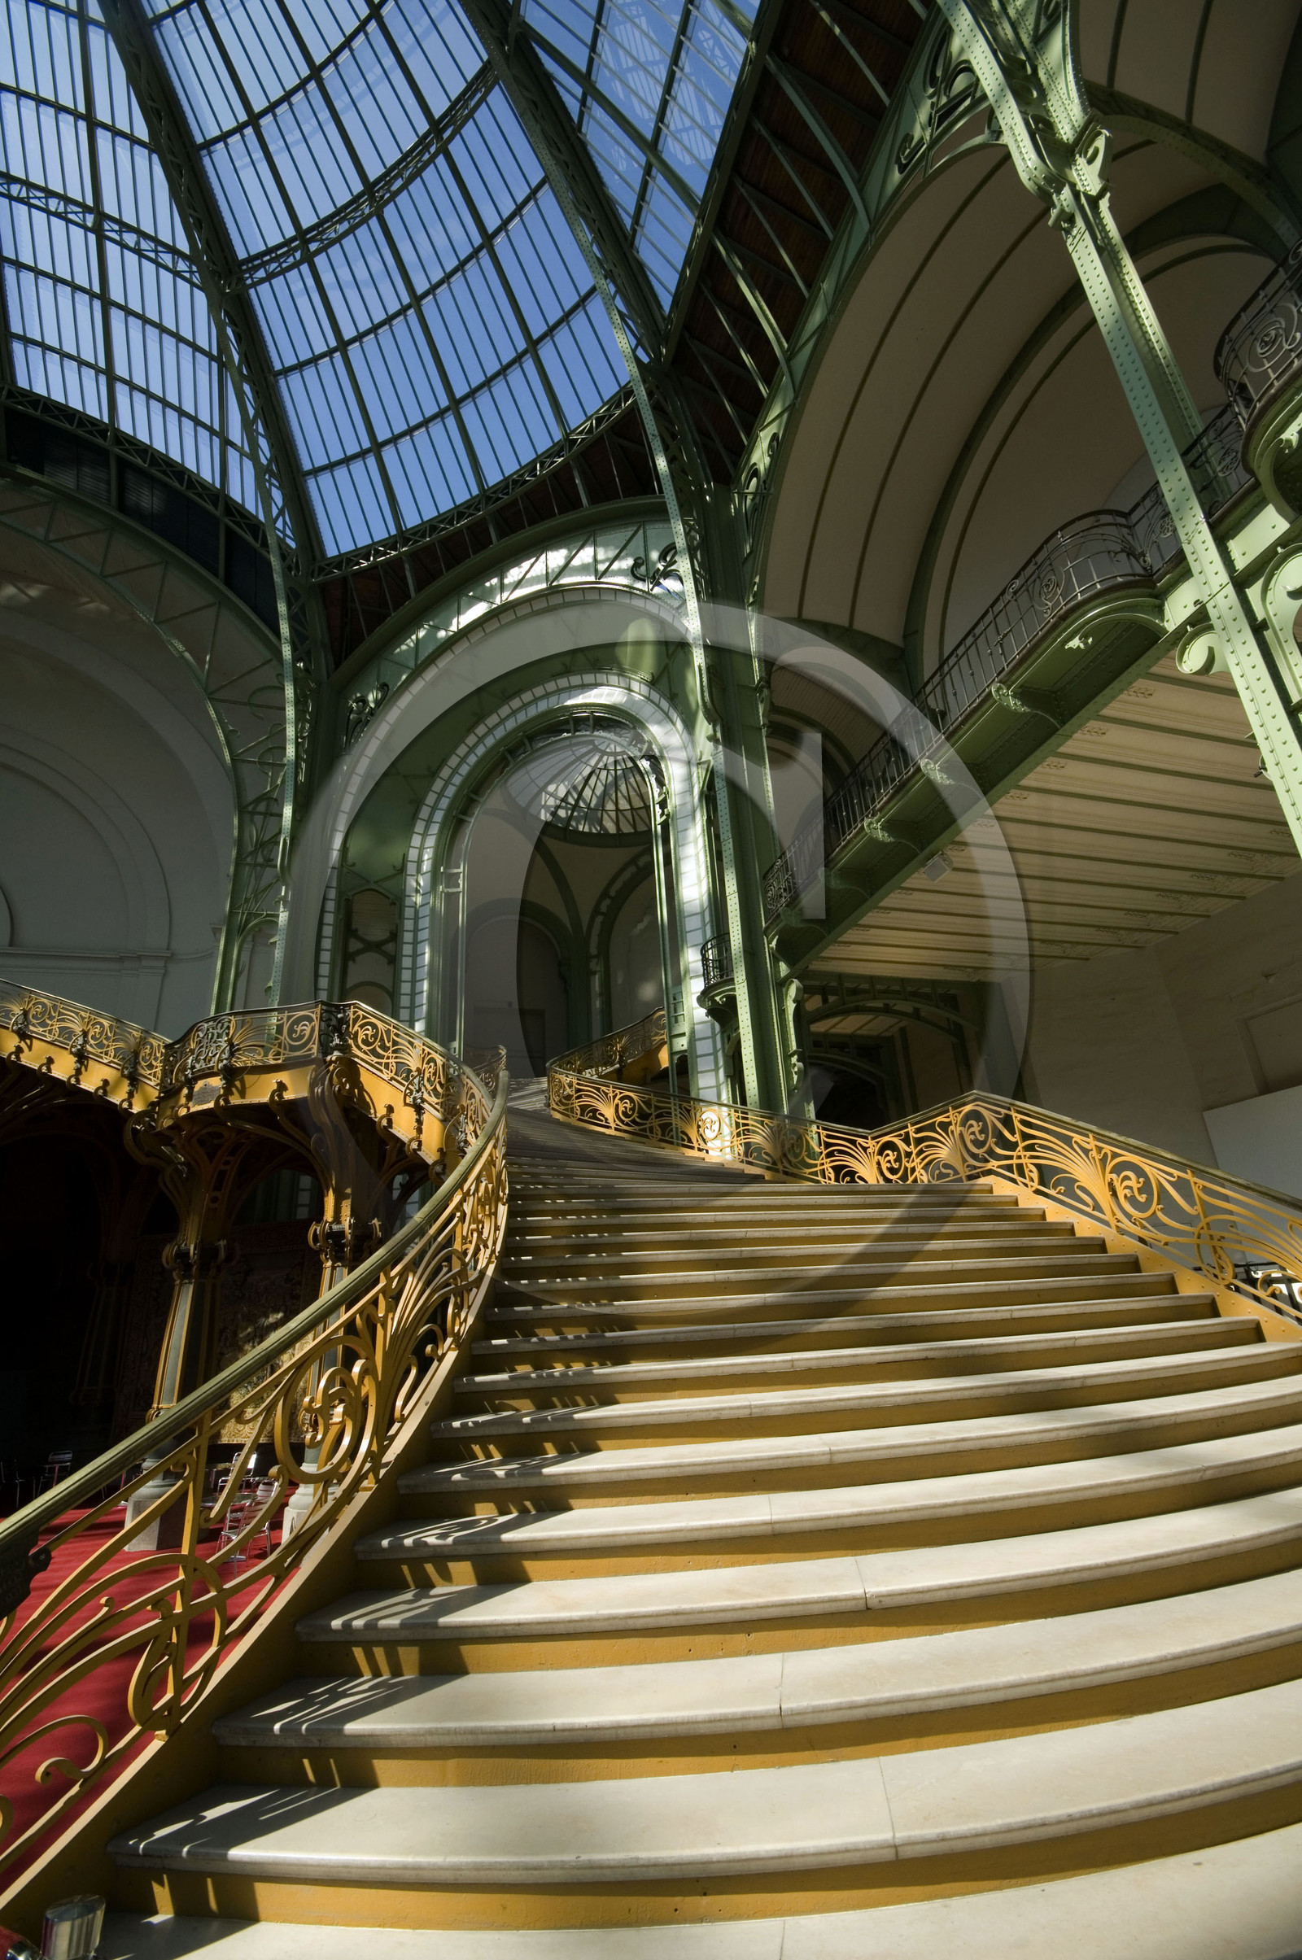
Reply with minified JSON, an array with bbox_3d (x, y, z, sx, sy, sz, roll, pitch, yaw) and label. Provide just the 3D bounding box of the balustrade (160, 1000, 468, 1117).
[{"bbox_3d":[-5.680,1.600,13.100,6.900,2.500,0.950,-13,-25,22],"label":"balustrade"}]

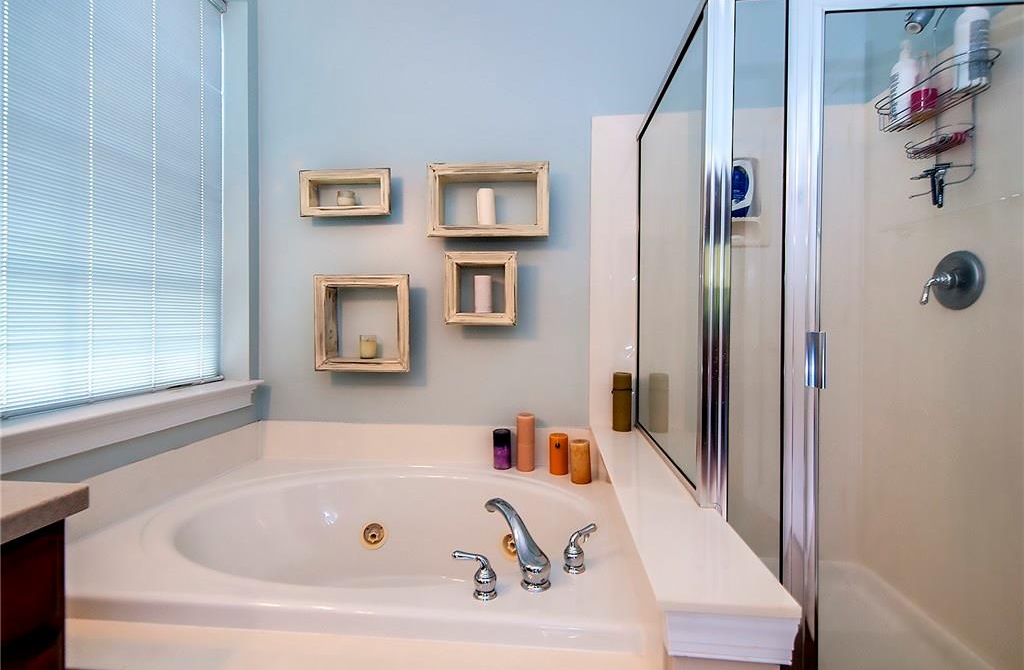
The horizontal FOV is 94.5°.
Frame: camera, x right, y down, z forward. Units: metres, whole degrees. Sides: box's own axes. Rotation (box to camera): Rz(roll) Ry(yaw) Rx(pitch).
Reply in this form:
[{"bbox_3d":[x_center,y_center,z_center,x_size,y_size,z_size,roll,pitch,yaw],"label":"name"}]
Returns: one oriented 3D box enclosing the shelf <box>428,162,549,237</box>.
[{"bbox_3d":[-0.095,-0.558,2.012,0.500,0.300,0.110,0,1,5],"label":"shelf"}]

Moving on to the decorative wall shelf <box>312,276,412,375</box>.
[{"bbox_3d":[-0.633,-0.051,2.068,0.411,0.410,0.110,0,1,5],"label":"decorative wall shelf"}]

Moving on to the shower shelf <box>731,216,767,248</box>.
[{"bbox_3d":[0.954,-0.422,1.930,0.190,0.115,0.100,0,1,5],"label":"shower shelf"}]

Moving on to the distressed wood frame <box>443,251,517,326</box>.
[{"bbox_3d":[-0.126,-0.194,2.022,0.302,0.302,0.110,0,1,5],"label":"distressed wood frame"}]

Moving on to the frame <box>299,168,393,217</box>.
[{"bbox_3d":[-0.714,-0.613,2.079,0.398,0.196,0.080,0,1,5],"label":"frame"}]

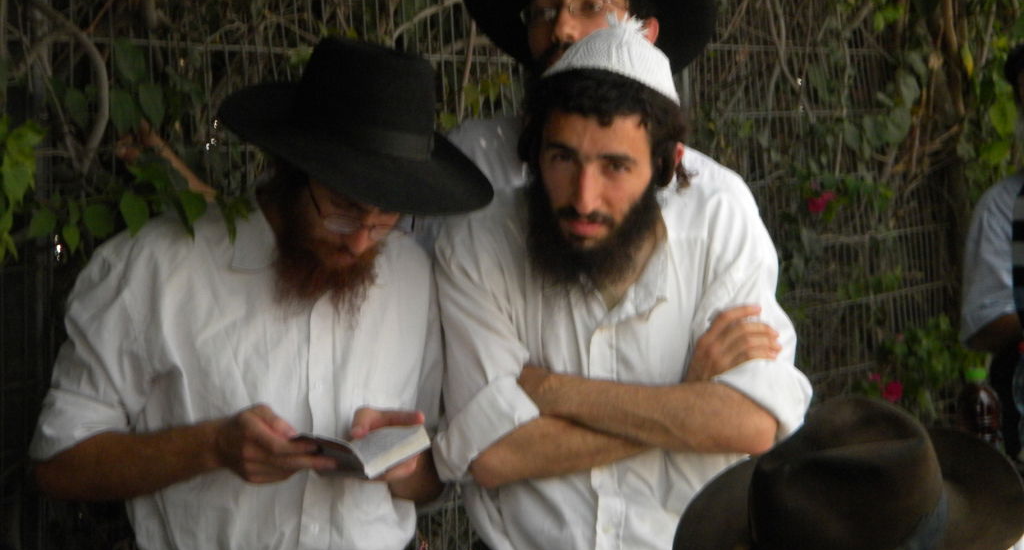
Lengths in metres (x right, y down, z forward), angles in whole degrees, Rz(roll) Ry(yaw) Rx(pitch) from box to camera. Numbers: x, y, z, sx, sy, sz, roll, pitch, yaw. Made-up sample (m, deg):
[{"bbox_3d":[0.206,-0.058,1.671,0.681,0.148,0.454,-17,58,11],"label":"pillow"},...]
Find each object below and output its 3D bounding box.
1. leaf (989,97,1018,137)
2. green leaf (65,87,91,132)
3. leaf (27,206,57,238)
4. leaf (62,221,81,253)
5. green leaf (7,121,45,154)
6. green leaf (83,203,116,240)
[{"bbox_3d":[1.108,-0.355,7.000,0.069,0.090,0.030,0,3,0],"label":"leaf"},{"bbox_3d":[-0.588,-0.224,4.200,0.036,0.059,0.020,-1,3,-23],"label":"green leaf"},{"bbox_3d":[-0.598,-0.068,3.950,0.039,0.041,0.020,-1,3,-18],"label":"leaf"},{"bbox_3d":[-0.549,-0.047,3.870,0.023,0.040,0.012,-2,2,-11],"label":"leaf"},{"bbox_3d":[-0.598,-0.169,3.820,0.046,0.039,0.022,-2,2,-11],"label":"green leaf"},{"bbox_3d":[-0.514,-0.068,3.870,0.042,0.047,0.018,-2,2,-11],"label":"green leaf"}]

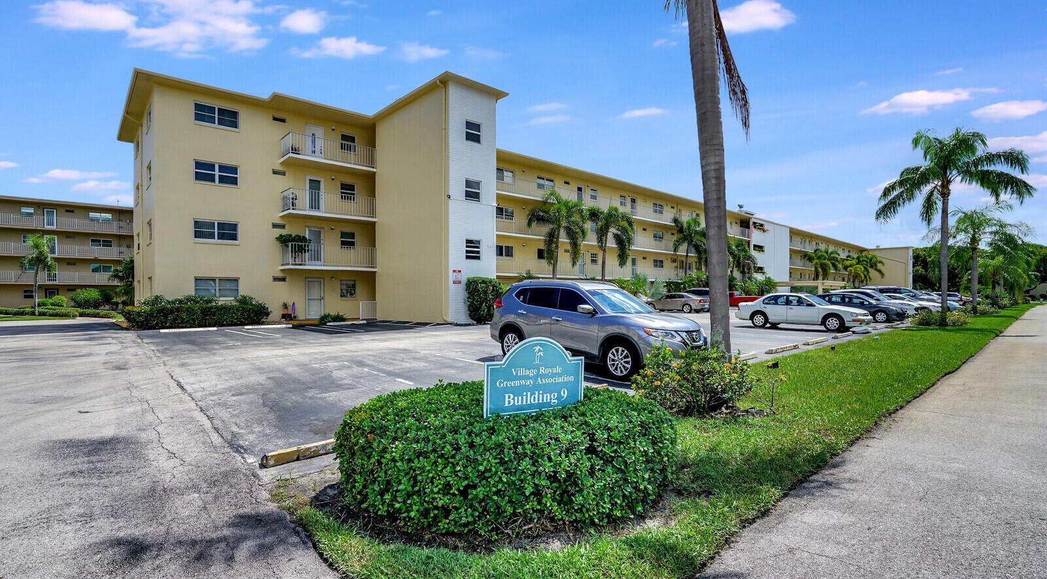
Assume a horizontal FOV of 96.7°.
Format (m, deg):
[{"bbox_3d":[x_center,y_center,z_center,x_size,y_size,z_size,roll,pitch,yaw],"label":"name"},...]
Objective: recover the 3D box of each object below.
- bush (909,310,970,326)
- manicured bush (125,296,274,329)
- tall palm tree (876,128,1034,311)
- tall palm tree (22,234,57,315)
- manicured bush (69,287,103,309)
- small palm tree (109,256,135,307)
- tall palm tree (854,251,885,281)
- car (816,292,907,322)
[{"bbox_3d":[18.700,1.200,20.900,2.200,0.750,2.100,0,0,-41],"label":"bush"},{"bbox_3d":[-14.200,0.910,20.400,5.200,1.350,1.600,0,0,-43],"label":"manicured bush"},{"bbox_3d":[19.350,-2.910,21.200,5.400,9.000,5.400,0,0,-41],"label":"tall palm tree"},{"bbox_3d":[-30.500,-0.980,29.300,1.750,5.200,1.750,0,0,-41],"label":"tall palm tree"},{"bbox_3d":[-40.369,0.810,42.994,2.500,2.050,2.200,1,-1,-42],"label":"manicured bush"},{"bbox_3d":[-36.476,-0.665,43.008,3.100,5.000,3.100,1,-1,-42],"label":"small palm tree"},{"bbox_3d":[61.652,-2.218,83.025,4.500,8.900,4.500,1,-1,-42],"label":"tall palm tree"},{"bbox_3d":[17.700,0.935,24.792,1.800,1.470,4.320,0,-1,-38],"label":"car"}]

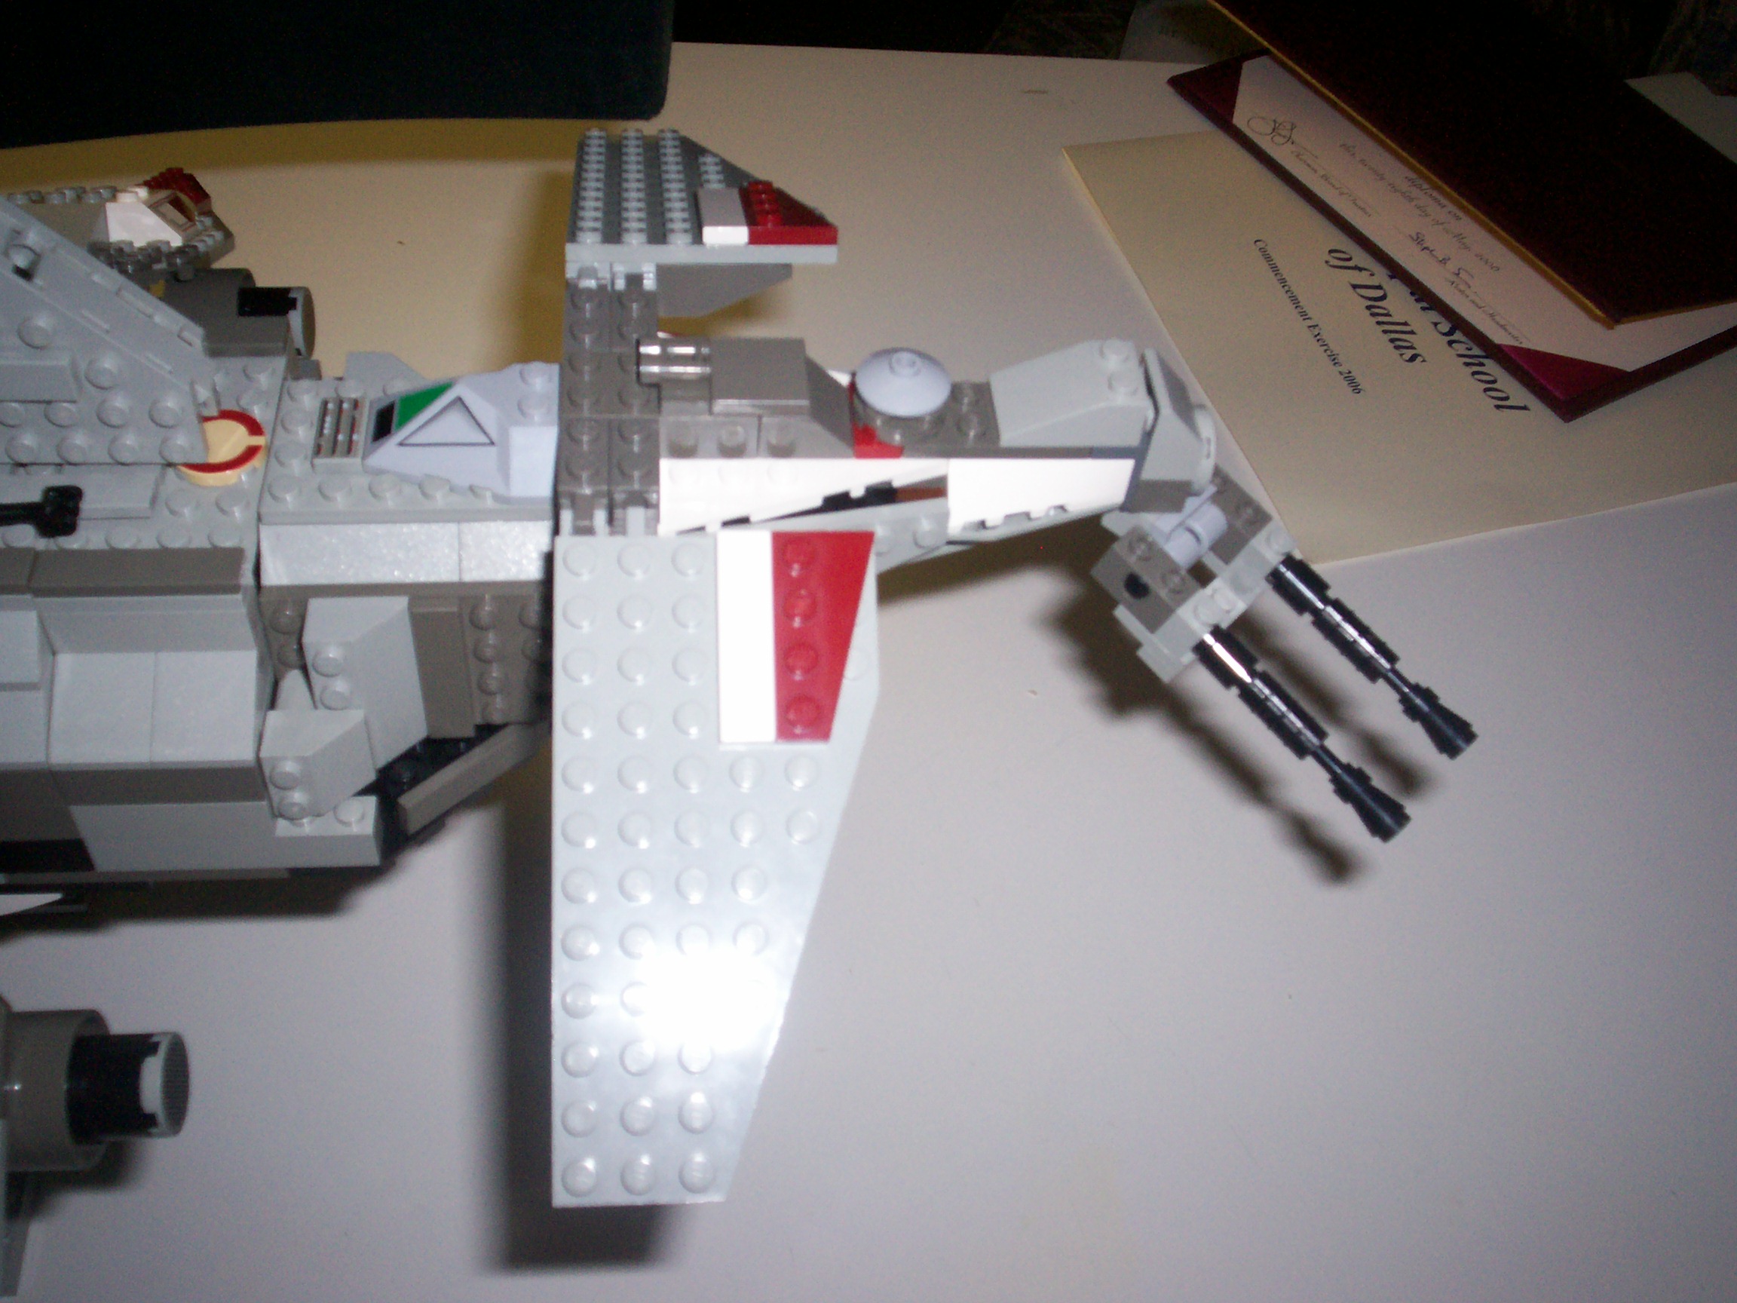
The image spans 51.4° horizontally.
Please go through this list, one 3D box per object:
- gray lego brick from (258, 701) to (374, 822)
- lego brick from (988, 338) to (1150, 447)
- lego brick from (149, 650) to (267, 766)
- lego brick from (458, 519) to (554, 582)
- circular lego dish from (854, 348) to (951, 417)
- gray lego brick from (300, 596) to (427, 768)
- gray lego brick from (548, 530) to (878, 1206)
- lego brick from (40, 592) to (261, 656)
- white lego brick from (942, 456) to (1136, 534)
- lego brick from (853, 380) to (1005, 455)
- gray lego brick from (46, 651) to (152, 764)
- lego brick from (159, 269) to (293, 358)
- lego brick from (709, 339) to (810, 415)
[{"bbox_3d":[-0.092,0.019,0.302,0.016,0.016,0.011,-1,49,-6],"label":"gray lego brick"},{"bbox_3d":[0.033,-0.044,0.304,0.024,0.011,0.016,-1,51,-6],"label":"lego brick"},{"bbox_3d":[-0.107,0.007,0.294,0.016,0.010,0.023,-1,49,-6],"label":"lego brick"},{"bbox_3d":[-0.060,-0.018,0.304,0.016,0.010,0.016,-1,49,-6],"label":"lego brick"},{"bbox_3d":[0.006,-0.046,0.299,0.016,0.005,0.016,3,50,-4],"label":"circular lego dish"},{"bbox_3d":[-0.085,0.007,0.305,0.016,0.032,0.011,-1,44,-7],"label":"gray lego brick"},{"bbox_3d":[-0.021,0.030,0.261,0.048,0.008,0.096,0,78,-9],"label":"gray lego brick"},{"bbox_3d":[-0.115,-0.007,0.291,0.032,0.013,0.008,-1,49,-6],"label":"lego brick"},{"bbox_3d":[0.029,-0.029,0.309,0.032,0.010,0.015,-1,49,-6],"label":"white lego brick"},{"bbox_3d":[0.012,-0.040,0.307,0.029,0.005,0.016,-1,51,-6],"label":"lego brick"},{"bbox_3d":[-0.123,0.007,0.292,0.016,0.010,0.023,-1,49,-6],"label":"gray lego brick"},{"bbox_3d":[-0.114,-0.058,0.318,0.026,0.007,0.015,-1,51,-6],"label":"lego brick"},{"bbox_3d":[-0.018,-0.045,0.297,0.016,0.004,0.016,-1,51,-6],"label":"lego brick"}]

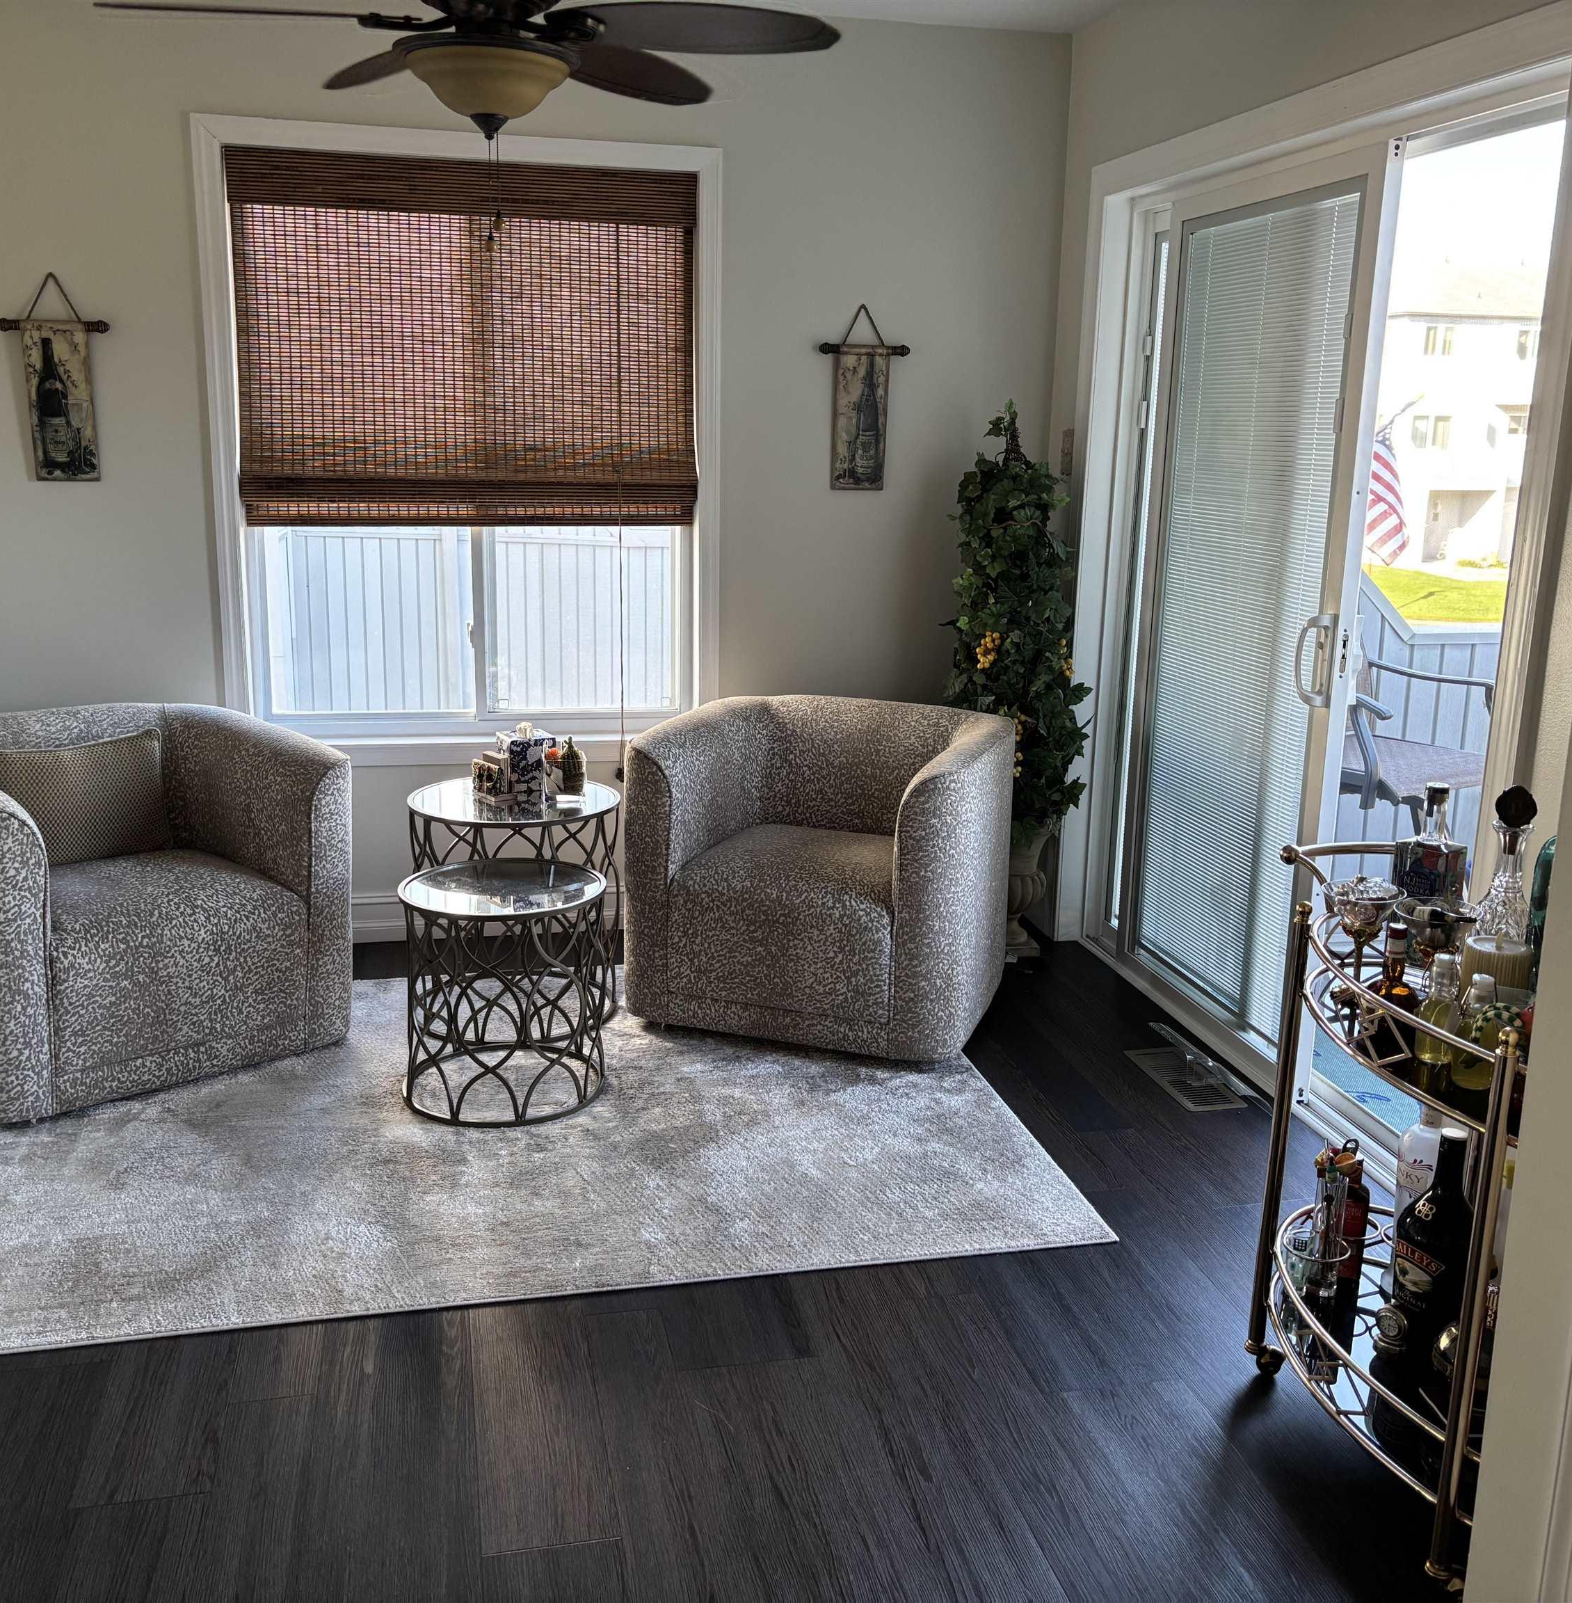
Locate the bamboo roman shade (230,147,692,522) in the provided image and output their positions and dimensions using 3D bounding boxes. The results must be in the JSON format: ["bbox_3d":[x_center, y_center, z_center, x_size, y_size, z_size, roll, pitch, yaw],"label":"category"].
[{"bbox_3d":[-0.808,-1.171,4.148,1.165,0.910,0.080,-2,13,-14],"label":"bamboo roman shade"}]

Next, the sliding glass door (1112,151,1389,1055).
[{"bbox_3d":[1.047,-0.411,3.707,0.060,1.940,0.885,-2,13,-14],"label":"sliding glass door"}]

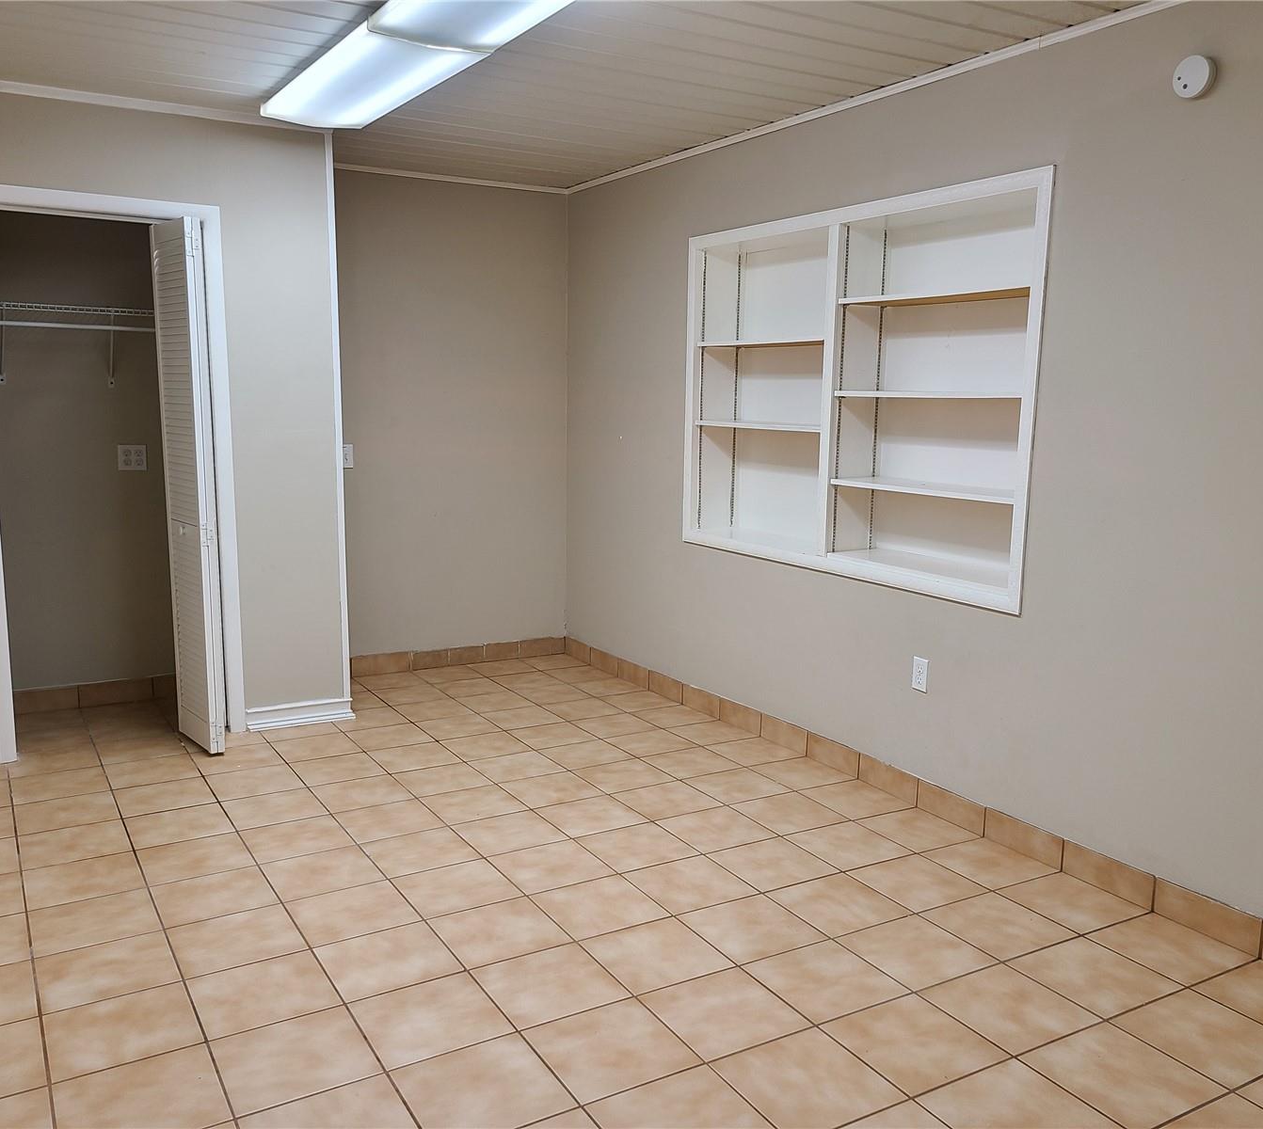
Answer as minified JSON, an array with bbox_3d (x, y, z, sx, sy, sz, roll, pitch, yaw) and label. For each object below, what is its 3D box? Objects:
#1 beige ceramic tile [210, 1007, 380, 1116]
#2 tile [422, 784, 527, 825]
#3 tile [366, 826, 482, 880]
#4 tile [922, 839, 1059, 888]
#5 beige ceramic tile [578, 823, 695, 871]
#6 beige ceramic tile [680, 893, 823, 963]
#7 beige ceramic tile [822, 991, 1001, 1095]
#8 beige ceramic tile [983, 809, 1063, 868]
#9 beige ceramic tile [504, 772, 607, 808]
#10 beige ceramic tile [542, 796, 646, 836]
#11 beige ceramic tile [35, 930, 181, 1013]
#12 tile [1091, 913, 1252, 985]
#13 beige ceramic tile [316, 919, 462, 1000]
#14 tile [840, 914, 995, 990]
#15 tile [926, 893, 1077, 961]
[{"bbox_3d":[-0.726,1.067,2.438,0.300,0.010,0.300,-5,10,-30],"label":"beige ceramic tile"},{"bbox_3d":[-0.554,0.845,3.959,0.300,0.010,0.300,-4,10,-30],"label":"tile"},{"bbox_3d":[-0.663,0.905,3.545,0.302,0.010,0.302,-4,10,-30],"label":"tile"},{"bbox_3d":[1.100,0.925,3.485,0.275,0.010,0.300,-5,10,-30],"label":"tile"},{"bbox_3d":[0.017,0.901,3.583,0.298,0.010,0.298,-5,10,-30],"label":"beige ceramic tile"},{"bbox_3d":[0.324,0.986,3.058,0.298,0.010,0.298,-5,10,-30],"label":"beige ceramic tile"},{"bbox_3d":[0.635,1.077,2.544,0.302,0.010,0.302,-4,10,-30],"label":"beige ceramic tile"},{"bbox_3d":[1.246,0.870,3.590,0.010,0.102,0.302,-4,10,-30],"label":"beige ceramic tile"},{"bbox_3d":[-0.289,0.824,4.114,0.302,0.010,0.302,-4,10,-30],"label":"beige ceramic tile"},{"bbox_3d":[-0.135,0.860,3.839,0.298,0.010,0.298,-5,10,-30],"label":"beige ceramic tile"},{"bbox_3d":[-1.296,1.006,2.795,0.300,0.010,0.300,-5,10,-30],"label":"beige ceramic tile"},{"bbox_3d":[1.410,1.008,2.972,0.285,0.010,0.300,-5,10,-30],"label":"tile"},{"bbox_3d":[-0.617,1.007,2.864,0.298,0.010,0.298,-5,10,-30],"label":"beige ceramic tile"},{"bbox_3d":[0.738,1.007,2.934,0.300,0.010,0.300,-5,10,-30],"label":"tile"},{"bbox_3d":[1.008,0.997,3.112,0.302,0.010,0.302,-4,10,-30],"label":"tile"}]

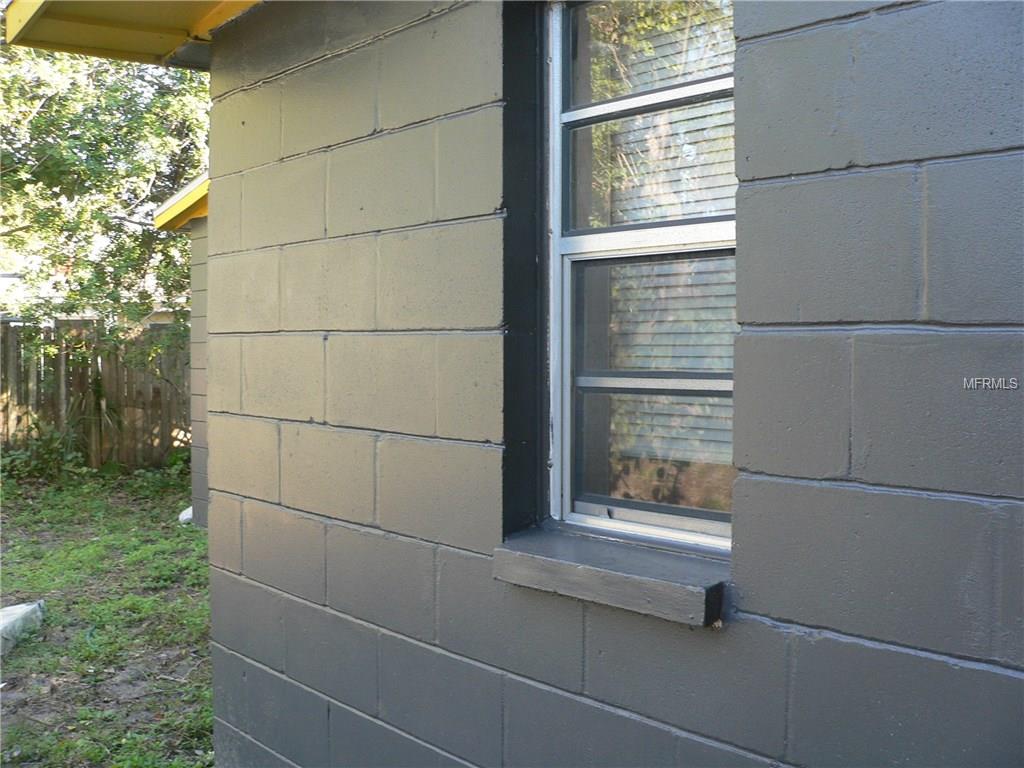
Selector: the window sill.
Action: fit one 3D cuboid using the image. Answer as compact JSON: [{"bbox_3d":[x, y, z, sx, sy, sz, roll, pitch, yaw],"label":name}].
[{"bbox_3d":[0.171,0.306,1.731,0.135,0.069,0.470,-1,3,-41],"label":"window sill"}]

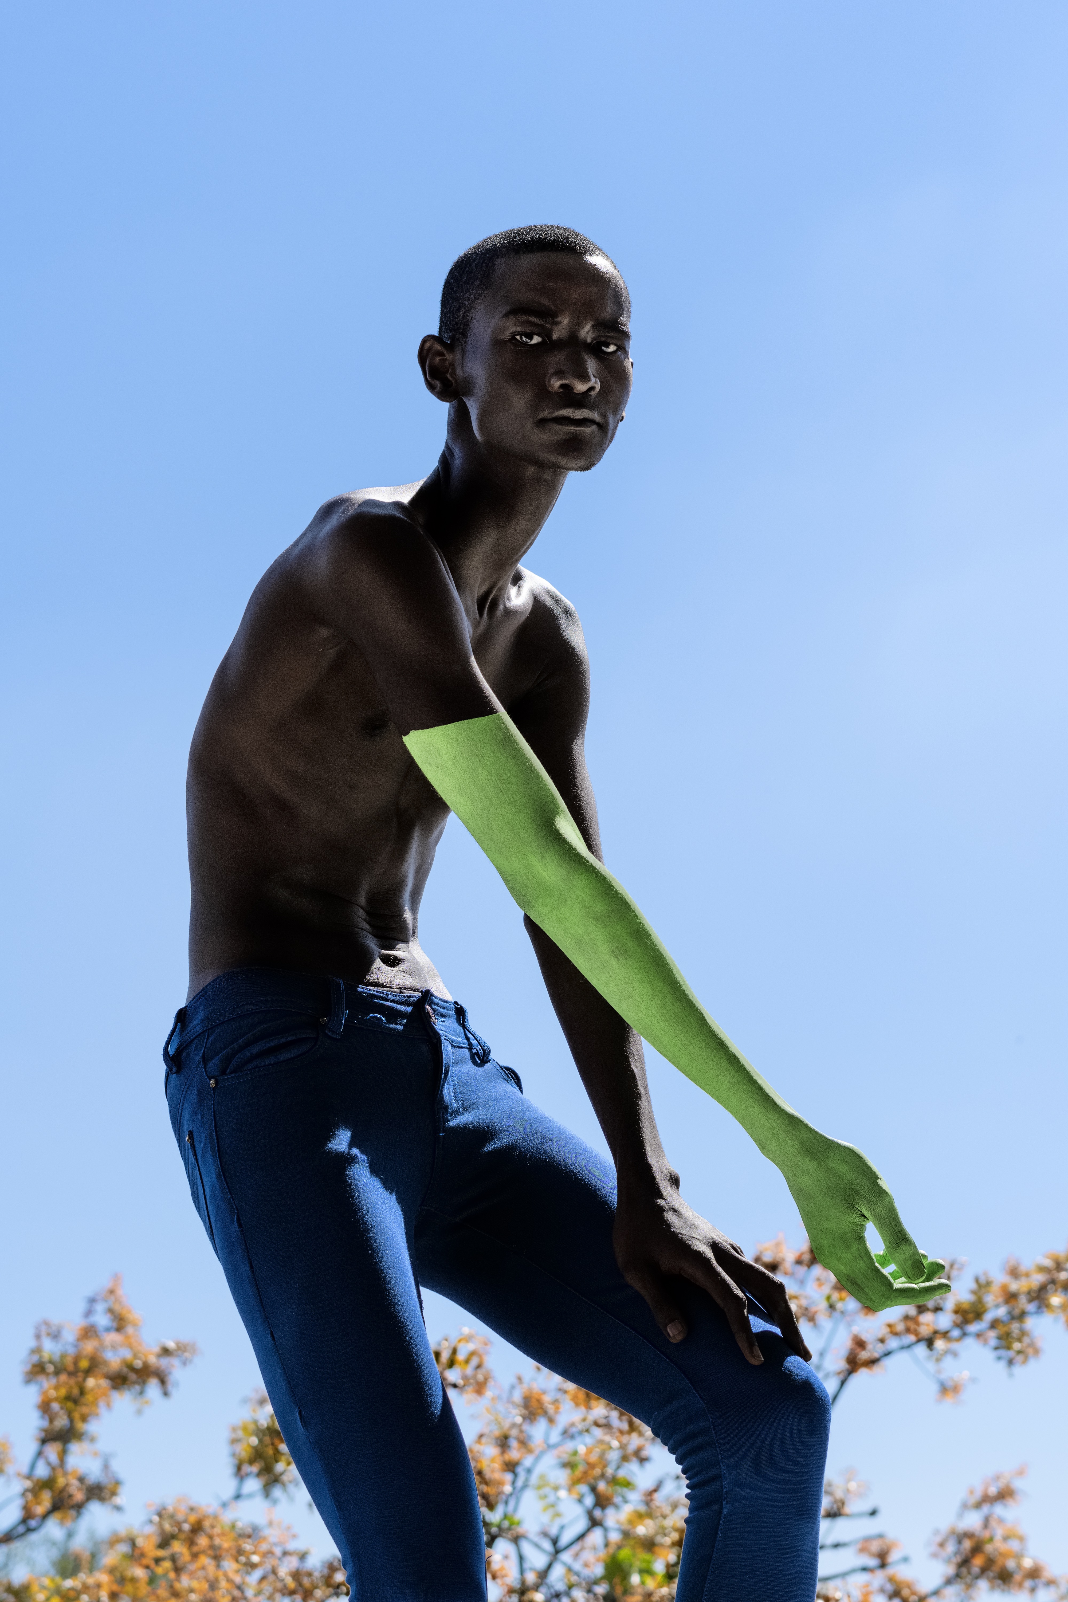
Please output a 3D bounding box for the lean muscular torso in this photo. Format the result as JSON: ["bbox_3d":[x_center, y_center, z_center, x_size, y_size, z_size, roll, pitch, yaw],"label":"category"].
[{"bbox_3d":[-0.110,-0.045,2.970,0.310,0.460,0.410,16,2,36],"label":"lean muscular torso"}]

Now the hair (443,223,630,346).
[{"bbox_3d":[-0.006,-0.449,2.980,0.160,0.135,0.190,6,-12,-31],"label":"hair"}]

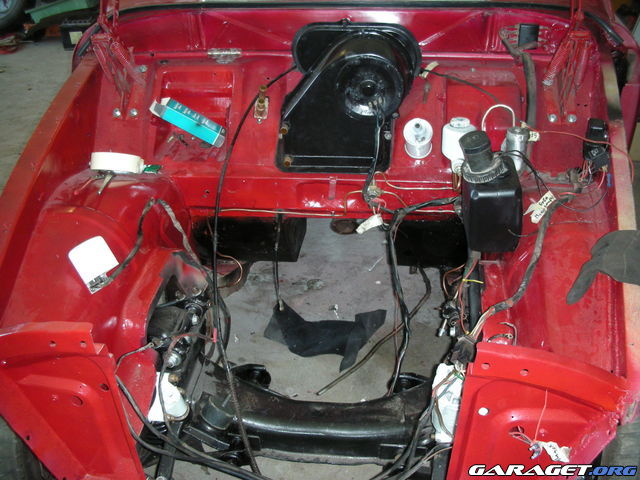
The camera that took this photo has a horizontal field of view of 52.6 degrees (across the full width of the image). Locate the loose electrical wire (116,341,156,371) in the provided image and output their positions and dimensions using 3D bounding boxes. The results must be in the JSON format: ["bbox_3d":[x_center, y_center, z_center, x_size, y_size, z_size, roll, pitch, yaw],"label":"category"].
[{"bbox_3d":[-0.359,0.227,1.260,0.073,0.050,0.040,0,39,0],"label":"loose electrical wire"}]

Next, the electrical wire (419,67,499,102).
[{"bbox_3d":[0.334,-0.370,1.540,0.190,0.072,0.050,0,39,0],"label":"electrical wire"}]

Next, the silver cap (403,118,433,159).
[{"bbox_3d":[0.226,-0.234,1.495,0.068,0.085,0.068,-2,67,5],"label":"silver cap"}]

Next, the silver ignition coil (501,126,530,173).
[{"bbox_3d":[0.515,-0.236,1.700,0.060,0.111,0.059,-1,32,8],"label":"silver ignition coil"}]

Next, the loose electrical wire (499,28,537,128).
[{"bbox_3d":[0.476,-0.389,1.560,0.085,0.045,0.230,0,81,0],"label":"loose electrical wire"}]

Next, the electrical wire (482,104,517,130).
[{"bbox_3d":[0.419,-0.286,1.510,0.080,0.070,0.035,0,39,0],"label":"electrical wire"}]

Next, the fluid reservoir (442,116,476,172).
[{"bbox_3d":[0.319,-0.215,1.470,0.077,0.122,0.077,-5,39,4],"label":"fluid reservoir"}]

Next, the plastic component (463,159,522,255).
[{"bbox_3d":[0.366,-0.074,1.380,0.118,0.168,0.108,-2,39,10],"label":"plastic component"}]

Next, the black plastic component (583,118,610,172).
[{"bbox_3d":[0.624,-0.215,1.460,0.060,0.100,0.055,4,41,18],"label":"black plastic component"}]

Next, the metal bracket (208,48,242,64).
[{"bbox_3d":[-0.230,-0.442,1.560,0.085,0.034,0.030,0,39,0],"label":"metal bracket"}]

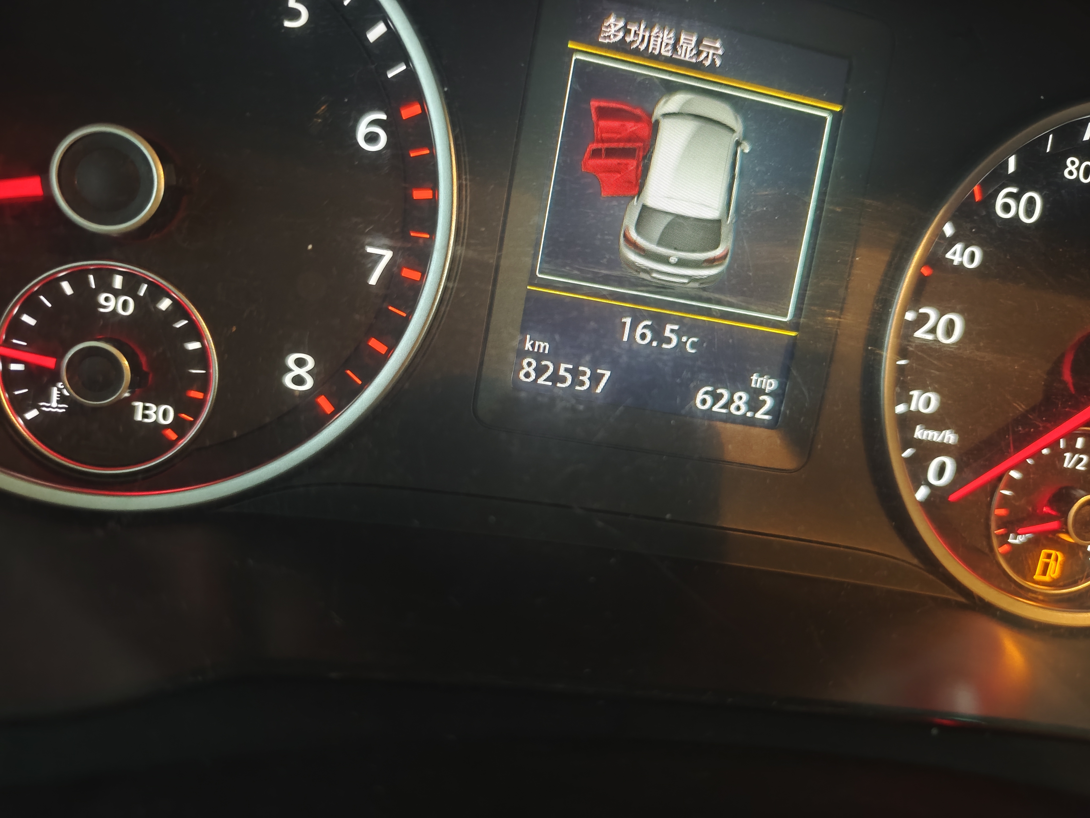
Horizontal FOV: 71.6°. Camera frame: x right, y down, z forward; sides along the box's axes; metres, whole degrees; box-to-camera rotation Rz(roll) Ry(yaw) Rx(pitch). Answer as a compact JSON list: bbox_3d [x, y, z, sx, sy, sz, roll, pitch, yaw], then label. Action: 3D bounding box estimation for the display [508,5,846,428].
[{"bbox_3d":[0.025,-0.035,0.146,0.054,0.071,0.010,8,6,-10],"label":"display"}]

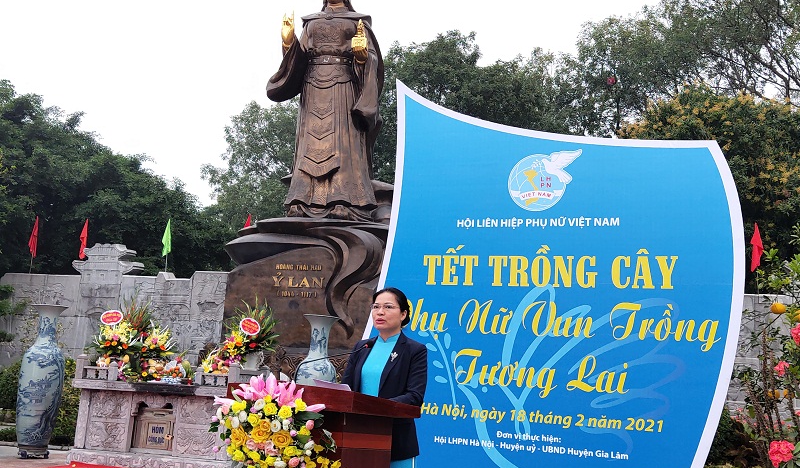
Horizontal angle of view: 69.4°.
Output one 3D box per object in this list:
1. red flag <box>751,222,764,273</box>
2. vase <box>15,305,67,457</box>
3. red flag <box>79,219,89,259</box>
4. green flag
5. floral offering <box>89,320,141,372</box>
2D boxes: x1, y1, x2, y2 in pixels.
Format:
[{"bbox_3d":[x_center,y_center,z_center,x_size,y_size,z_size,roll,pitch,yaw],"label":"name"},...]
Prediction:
[{"bbox_3d":[4.084,0.154,6.600,0.160,0.560,0.100,0,-8,15],"label":"red flag"},{"bbox_3d":[-3.563,1.442,5.770,0.450,1.450,0.450,0,-8,15],"label":"vase"},{"bbox_3d":[-4.875,0.069,8.900,0.170,0.570,0.100,0,-8,15],"label":"red flag"},{"bbox_3d":[-3.475,0.052,8.600,0.180,0.550,0.100,0,-8,15],"label":"green flag"},{"bbox_3d":[-2.866,1.129,5.800,0.500,0.520,0.420,0,-8,15],"label":"floral offering"}]

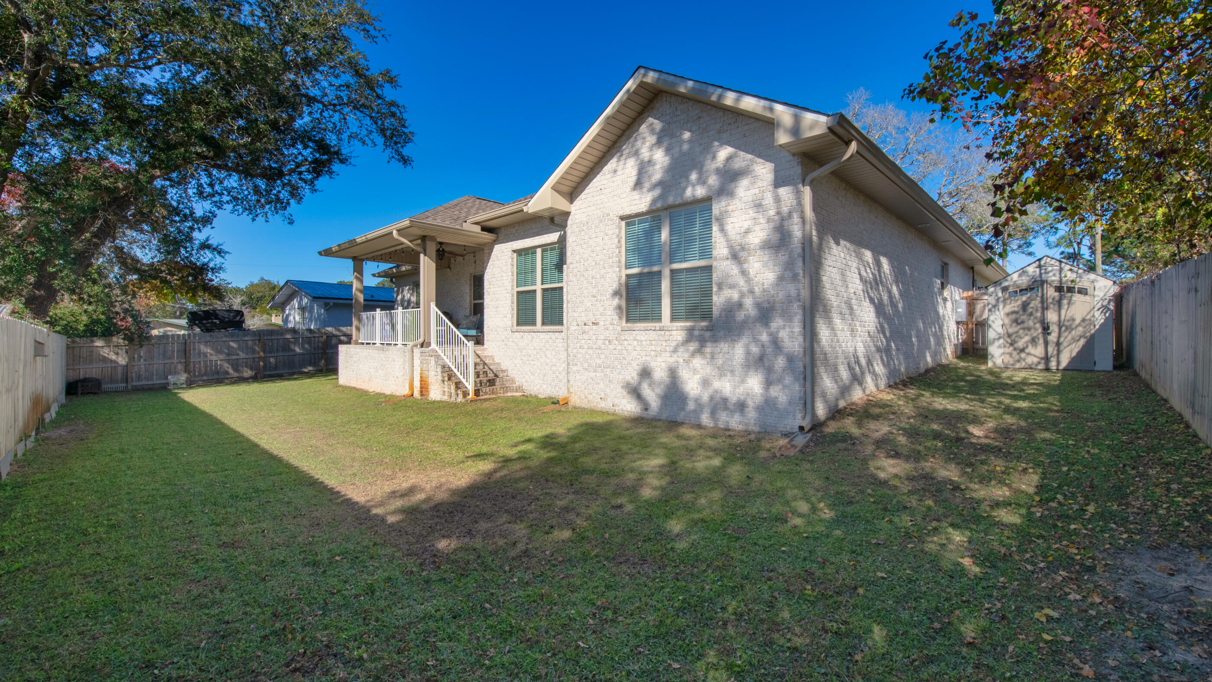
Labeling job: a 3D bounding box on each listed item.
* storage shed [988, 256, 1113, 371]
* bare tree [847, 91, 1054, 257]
[{"bbox_3d":[10.980,-0.690,11.696,2.200,2.630,2.300,1,2,44],"label":"storage shed"},{"bbox_3d":[21.248,-7.980,29.991,11.000,16.100,11.000,1,2,44],"label":"bare tree"}]

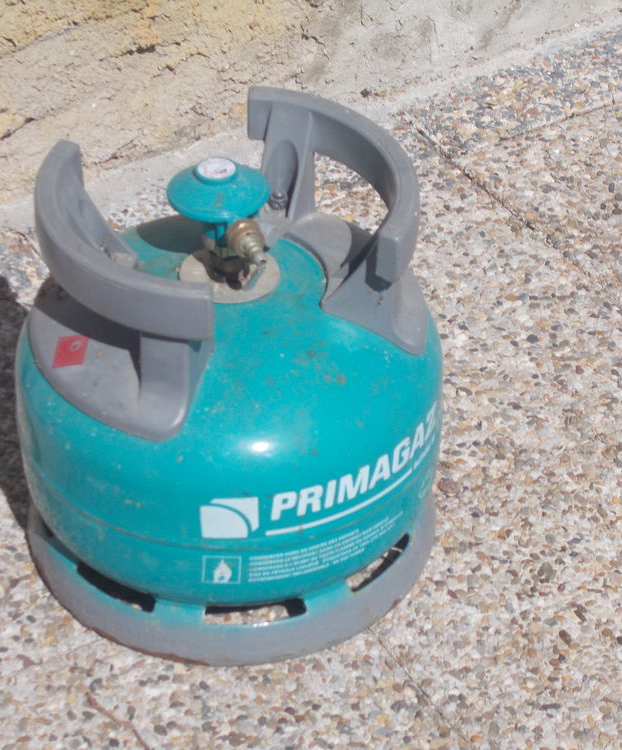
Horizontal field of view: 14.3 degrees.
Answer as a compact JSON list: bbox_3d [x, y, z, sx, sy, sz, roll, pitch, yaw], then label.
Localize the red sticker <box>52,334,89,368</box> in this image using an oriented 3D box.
[{"bbox_3d":[-0.163,-0.016,1.688,0.024,0.002,0.024,-6,56,27],"label":"red sticker"}]

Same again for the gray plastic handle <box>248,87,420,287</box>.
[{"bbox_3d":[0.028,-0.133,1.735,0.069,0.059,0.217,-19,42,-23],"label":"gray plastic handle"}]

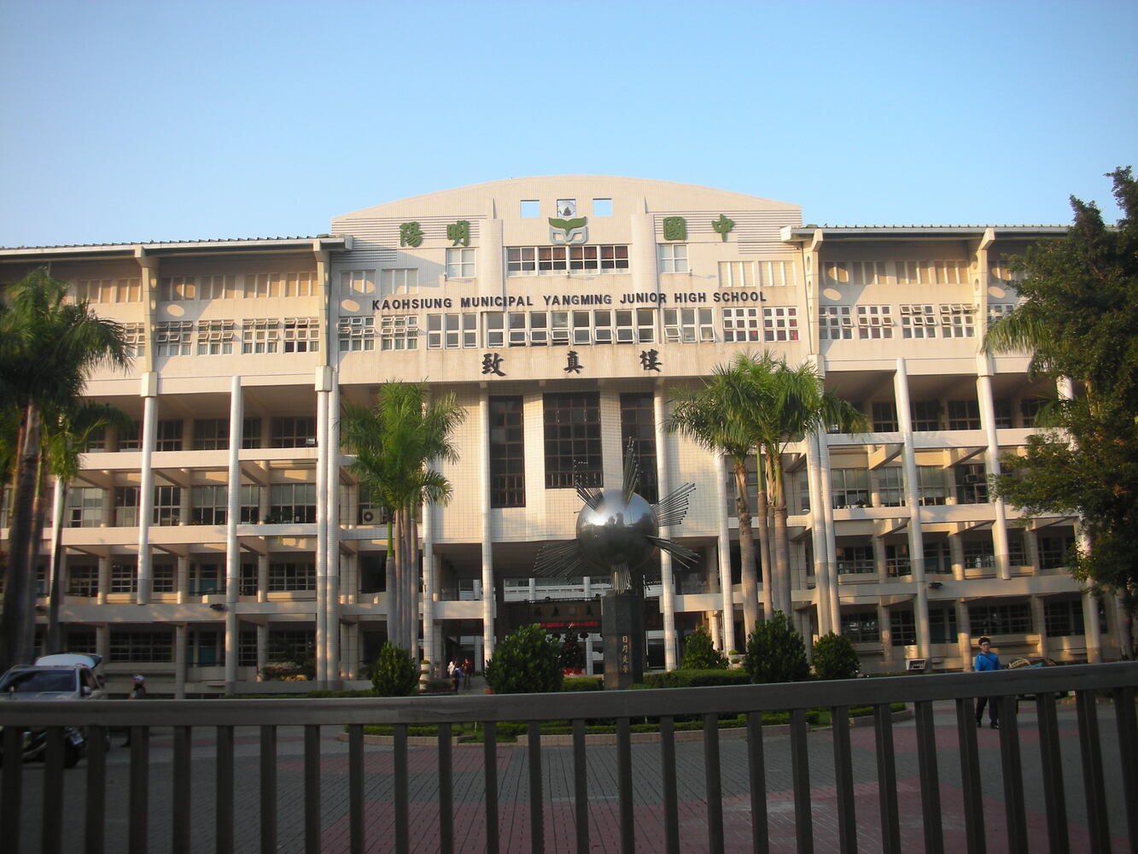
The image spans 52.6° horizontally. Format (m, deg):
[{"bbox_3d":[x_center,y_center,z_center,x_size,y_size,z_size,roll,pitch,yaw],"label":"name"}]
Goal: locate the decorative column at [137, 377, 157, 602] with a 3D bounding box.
[{"bbox_3d":[-20.576,2.971,56.125,0.600,11.531,0.800,-1,-13,-2],"label":"decorative column"}]

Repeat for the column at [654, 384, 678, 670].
[{"bbox_3d":[4.785,5.162,57.430,0.450,14.755,0.450,-1,-11,-2],"label":"column"}]

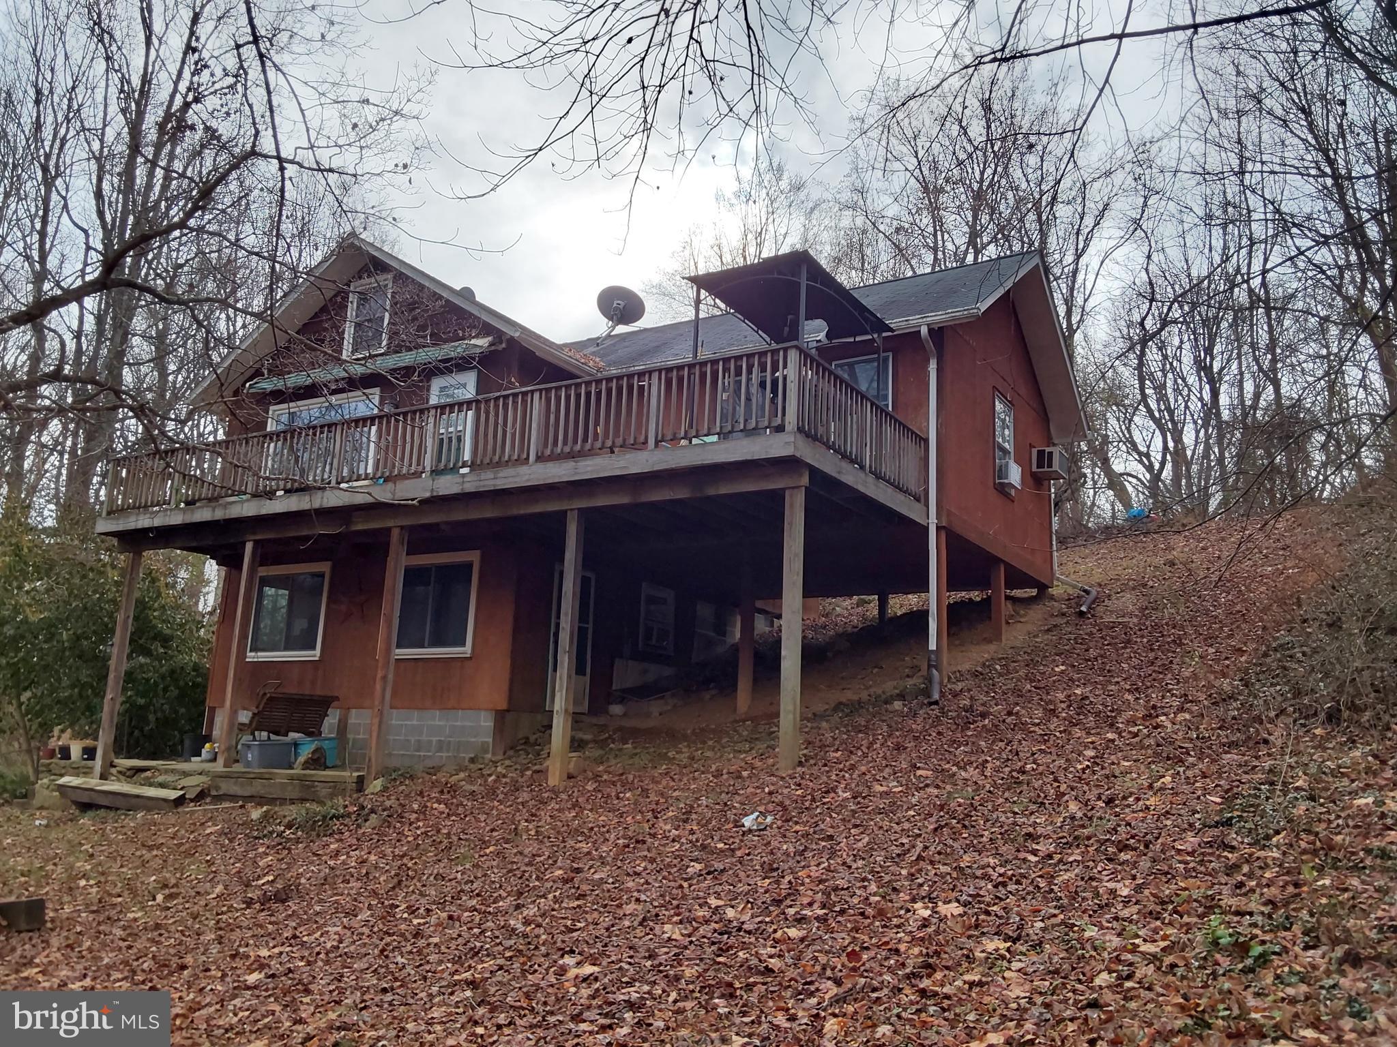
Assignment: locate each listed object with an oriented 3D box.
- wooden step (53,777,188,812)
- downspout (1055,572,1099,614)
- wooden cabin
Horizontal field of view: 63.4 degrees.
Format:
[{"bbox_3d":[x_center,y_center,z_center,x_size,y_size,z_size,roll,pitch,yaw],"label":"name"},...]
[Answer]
[{"bbox_3d":[-7.432,3.490,14.542,1.620,0.200,0.250,6,5,5],"label":"wooden step"},{"bbox_3d":[6.110,1.129,18.460,0.730,0.680,0.700,-5,-14,31],"label":"downspout"},{"bbox_3d":[-0.812,0.205,18.734,12.460,8.400,11.380,-5,-14,31],"label":"wooden cabin"}]

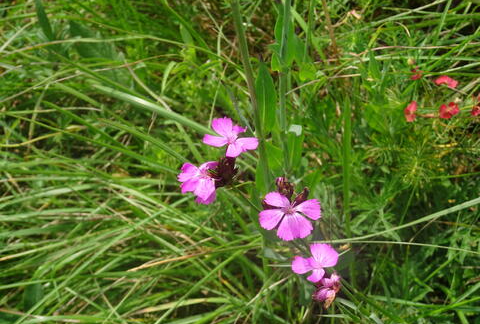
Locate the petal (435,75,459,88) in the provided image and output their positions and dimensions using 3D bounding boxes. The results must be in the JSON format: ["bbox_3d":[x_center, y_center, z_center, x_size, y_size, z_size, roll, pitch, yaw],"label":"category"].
[{"bbox_3d":[0.126,-0.049,0.700,0.014,0.008,0.009,0,60,0],"label":"petal"}]

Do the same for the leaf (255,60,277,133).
[{"bbox_3d":[0.011,-0.029,0.515,0.010,0.035,0.006,-2,27,1],"label":"leaf"}]

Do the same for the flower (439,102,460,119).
[{"bbox_3d":[0.125,-0.031,0.690,0.013,0.008,0.010,0,72,0],"label":"flower"}]

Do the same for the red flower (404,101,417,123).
[{"bbox_3d":[0.102,-0.030,0.690,0.007,0.008,0.013,6,80,22],"label":"red flower"}]

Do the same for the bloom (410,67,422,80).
[{"bbox_3d":[0.107,-0.053,0.700,0.008,0.007,0.009,0,72,0],"label":"bloom"}]

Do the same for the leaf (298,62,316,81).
[{"bbox_3d":[0.033,-0.045,0.570,0.009,0.004,0.010,0,72,0],"label":"leaf"}]

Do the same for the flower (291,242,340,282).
[{"bbox_3d":[0.030,0.040,0.460,0.019,0.009,0.018,0,68,3],"label":"flower"}]

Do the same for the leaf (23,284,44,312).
[{"bbox_3d":[-0.118,0.078,0.660,0.012,0.018,0.005,0,12,0],"label":"leaf"}]

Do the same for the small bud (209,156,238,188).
[{"bbox_3d":[-0.006,0.004,0.465,0.013,0.014,0.013,0,44,0],"label":"small bud"}]

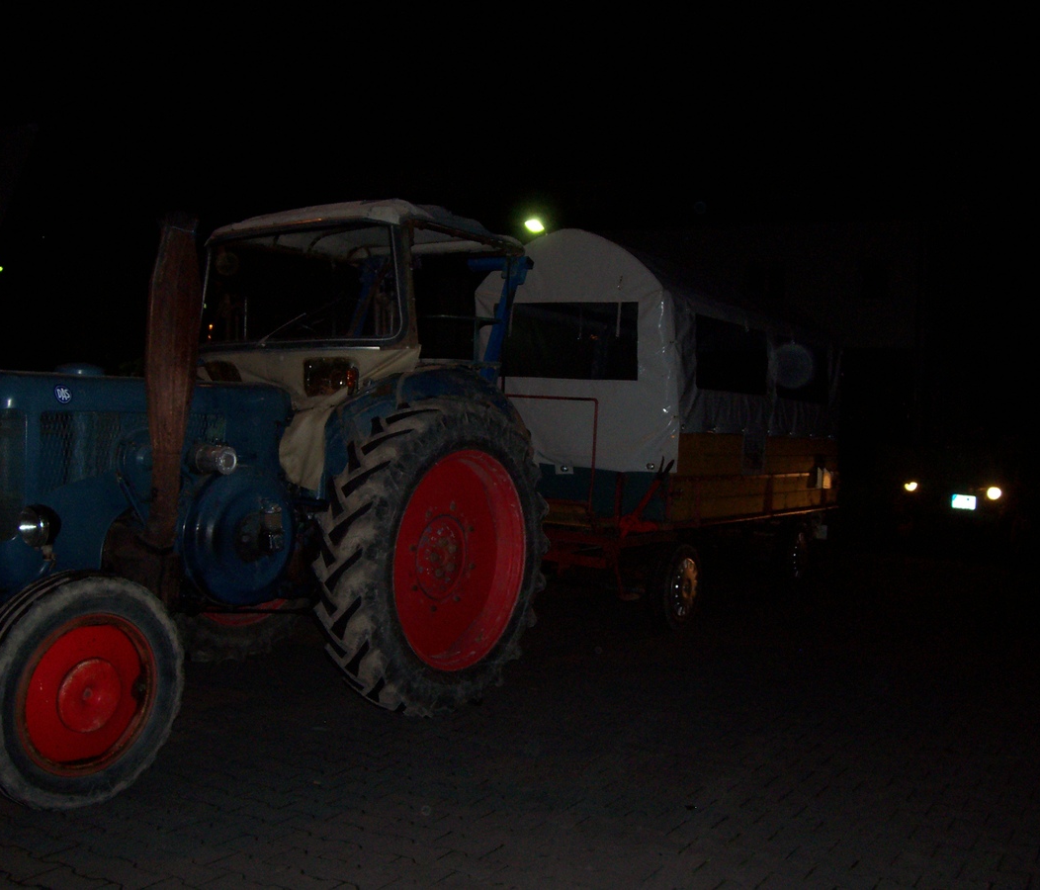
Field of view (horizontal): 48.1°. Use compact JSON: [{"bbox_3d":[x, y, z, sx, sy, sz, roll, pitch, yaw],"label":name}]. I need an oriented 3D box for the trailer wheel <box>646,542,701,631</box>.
[{"bbox_3d":[1.092,1.011,8.300,0.155,0.630,0.630,1,0,32],"label":"trailer wheel"}]

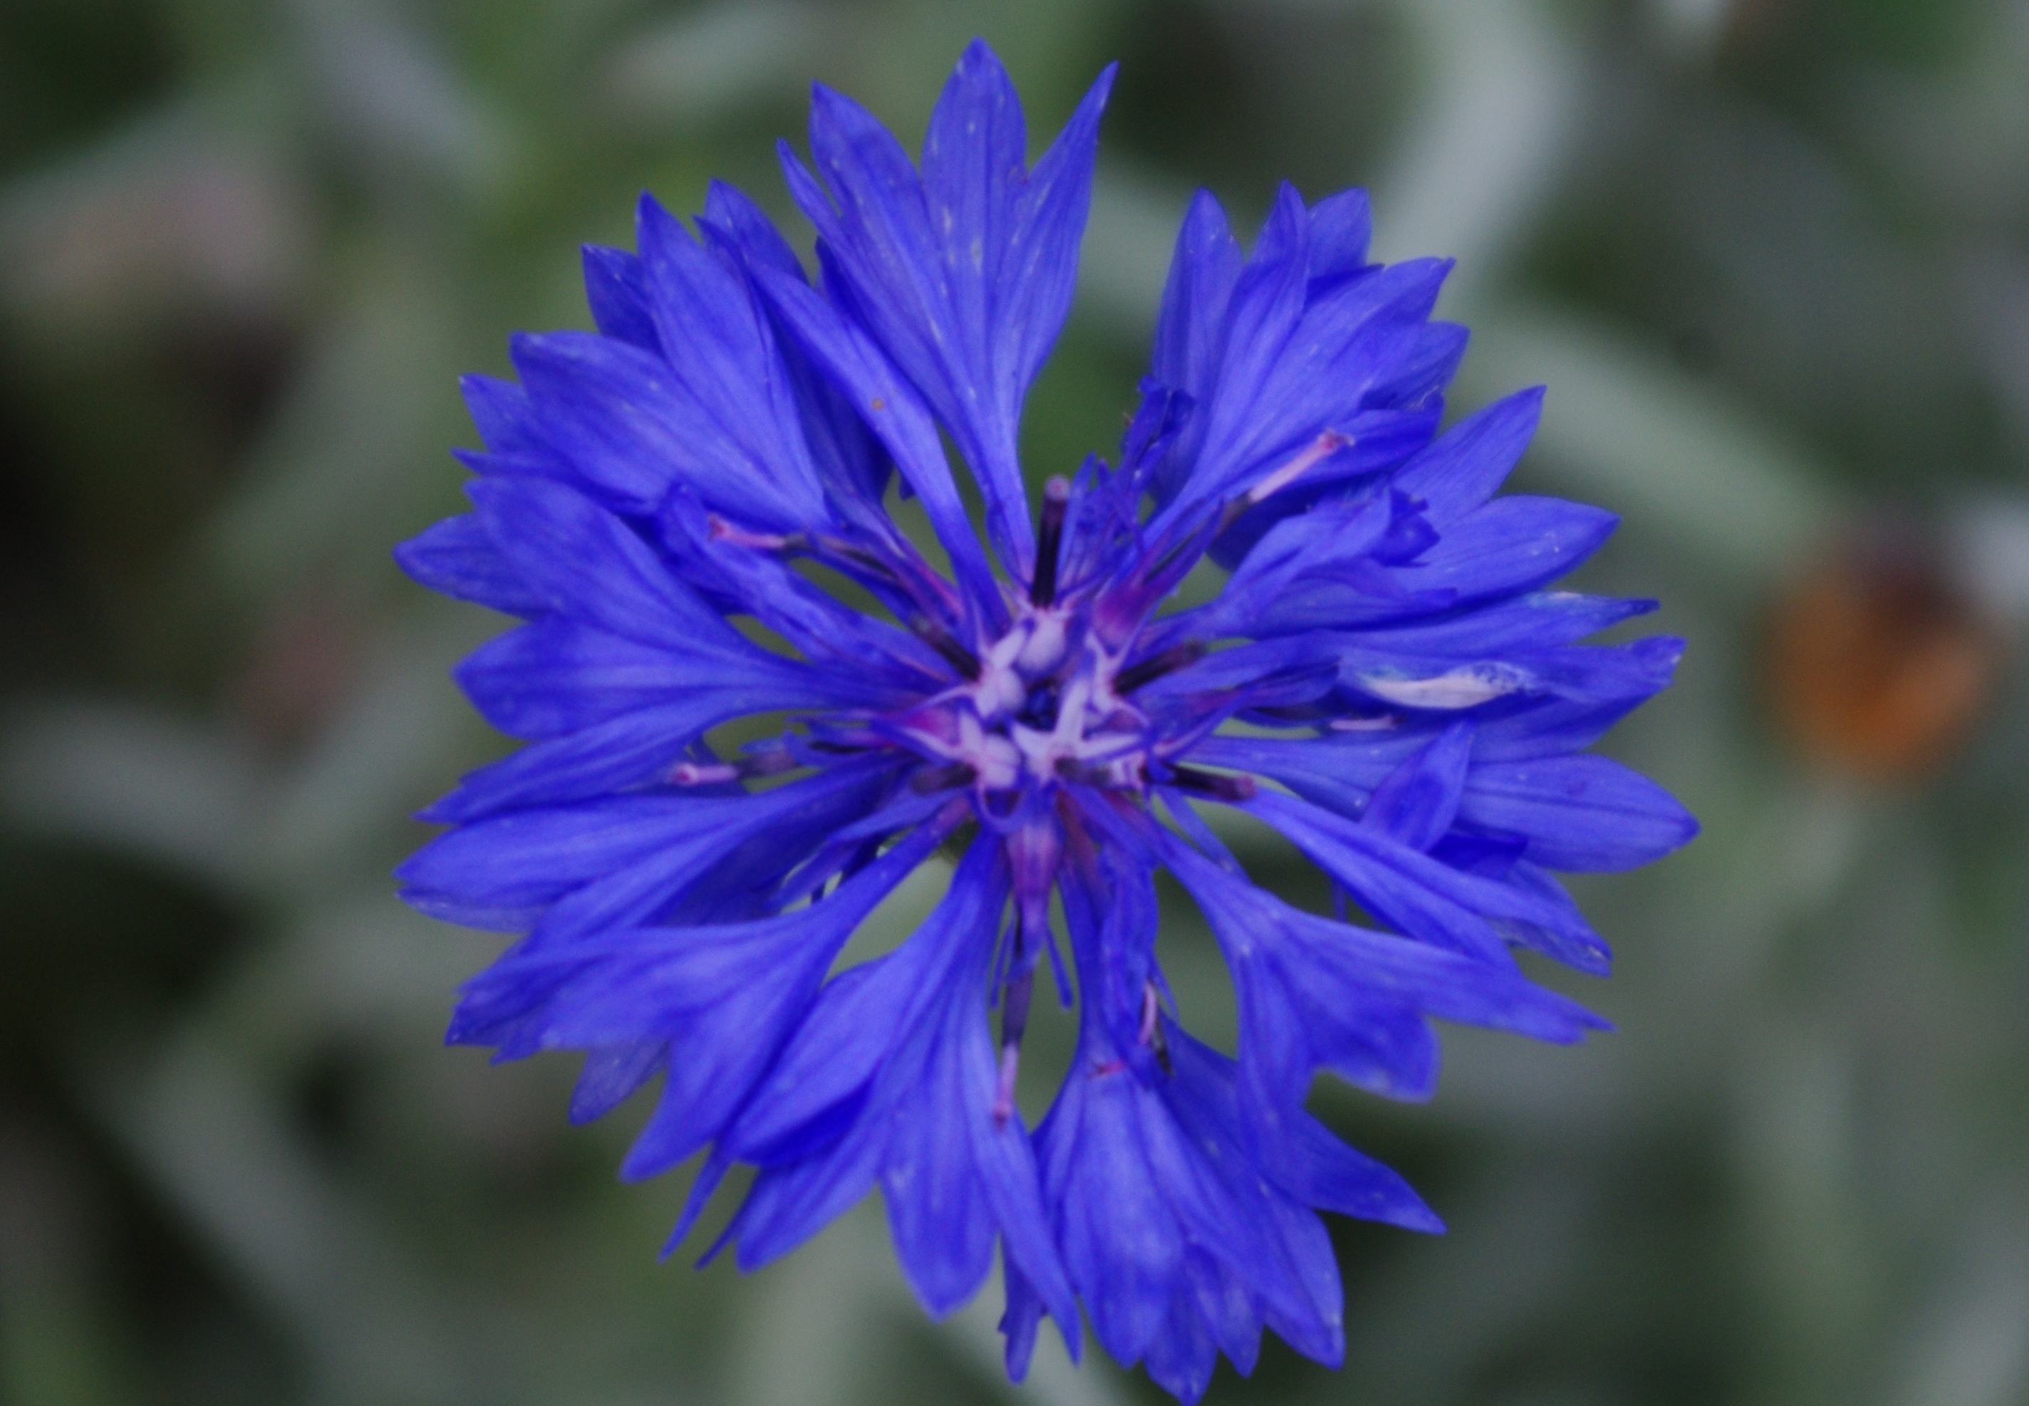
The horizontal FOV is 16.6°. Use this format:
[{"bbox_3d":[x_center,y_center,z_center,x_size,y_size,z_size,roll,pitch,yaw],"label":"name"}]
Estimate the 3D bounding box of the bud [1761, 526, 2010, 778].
[{"bbox_3d":[0.044,-0.002,0.350,0.012,0.013,0.012,0,55,0],"label":"bud"}]

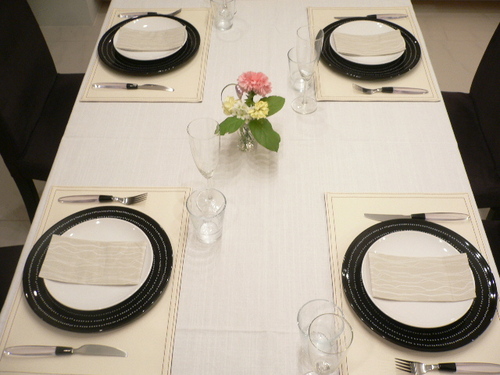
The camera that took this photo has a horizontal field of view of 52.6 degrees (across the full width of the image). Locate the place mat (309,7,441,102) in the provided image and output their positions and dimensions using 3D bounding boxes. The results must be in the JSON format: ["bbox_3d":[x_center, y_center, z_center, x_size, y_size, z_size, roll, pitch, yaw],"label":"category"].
[{"bbox_3d":[0.354,-0.413,1.512,0.334,0.004,0.458,0,51,1],"label":"place mat"}]

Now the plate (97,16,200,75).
[{"bbox_3d":[-0.299,-0.421,1.514,0.300,0.022,0.300,0,51,1],"label":"plate"}]

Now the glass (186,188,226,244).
[{"bbox_3d":[-0.089,0.065,1.074,0.079,0.103,0.079,0,51,1],"label":"glass"}]

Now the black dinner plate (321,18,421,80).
[{"bbox_3d":[0.352,-0.406,1.491,0.300,0.022,0.300,0,51,1],"label":"black dinner plate"}]

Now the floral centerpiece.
[{"bbox_3d":[0.006,-0.163,1.202,0.145,0.185,0.140,0,51,1],"label":"floral centerpiece"}]

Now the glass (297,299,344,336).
[{"bbox_3d":[0.123,0.261,0.914,0.079,0.103,0.079,0,51,1],"label":"glass"}]

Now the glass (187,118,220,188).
[{"bbox_3d":[-0.089,-0.042,1.079,0.068,0.228,0.068,0,51,1],"label":"glass"}]

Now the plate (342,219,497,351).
[{"bbox_3d":[0.336,0.189,1.016,0.300,0.022,0.300,0,51,1],"label":"plate"}]

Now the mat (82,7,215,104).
[{"bbox_3d":[-0.293,-0.414,1.523,0.334,0.004,0.458,0,51,1],"label":"mat"}]

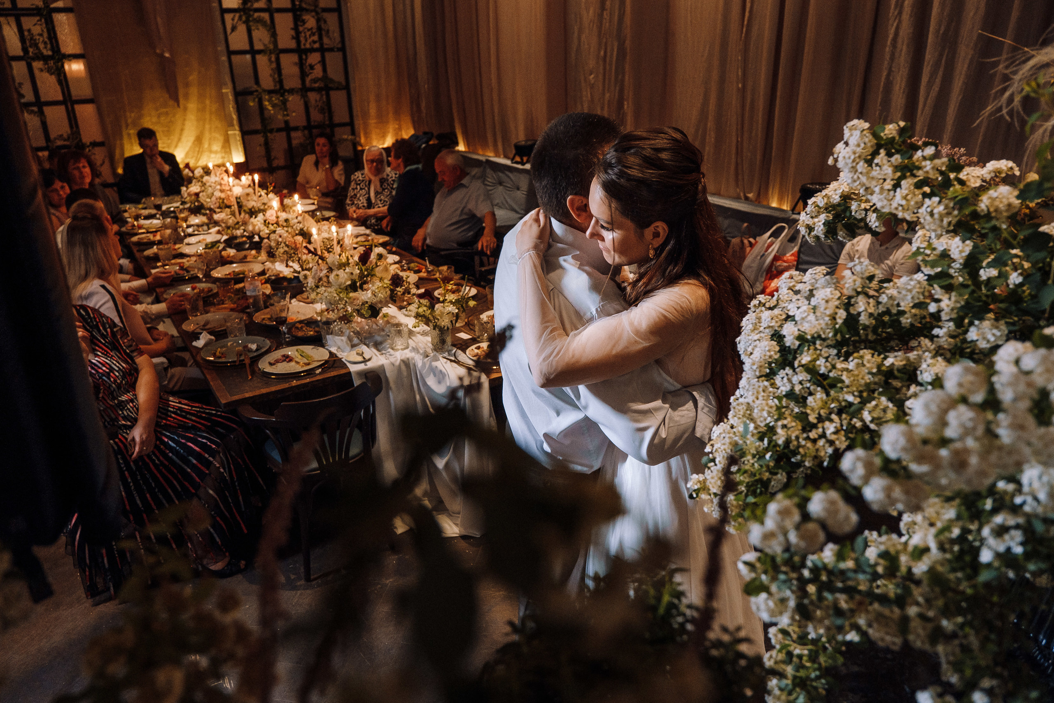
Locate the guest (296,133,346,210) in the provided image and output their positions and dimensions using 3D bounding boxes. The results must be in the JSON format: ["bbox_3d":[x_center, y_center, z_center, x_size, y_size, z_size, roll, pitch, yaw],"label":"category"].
[{"bbox_3d":[-1.751,-1.233,6.182,0.480,1.305,0.700,-2,22,-3],"label":"guest"}]

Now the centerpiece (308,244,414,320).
[{"bbox_3d":[-0.814,-0.354,3.387,0.440,0.270,0.430,-15,26,-30],"label":"centerpiece"}]

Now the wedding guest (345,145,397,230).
[{"bbox_3d":[-1.292,-1.049,5.823,0.500,1.220,0.700,5,23,15],"label":"wedding guest"}]

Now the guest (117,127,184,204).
[{"bbox_3d":[-3.219,-1.270,6.268,0.560,1.375,0.700,-14,25,-28],"label":"guest"}]

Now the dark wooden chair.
[{"bbox_3d":[-0.815,0.461,2.721,0.500,0.770,0.510,-15,26,-30],"label":"dark wooden chair"}]

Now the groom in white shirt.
[{"bbox_3d":[0.157,0.294,1.810,0.570,1.730,0.550,-13,25,-27],"label":"groom in white shirt"}]

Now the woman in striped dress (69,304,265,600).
[{"bbox_3d":[-1.522,0.186,2.773,0.800,1.270,0.580,-7,23,-14],"label":"woman in striped dress"}]

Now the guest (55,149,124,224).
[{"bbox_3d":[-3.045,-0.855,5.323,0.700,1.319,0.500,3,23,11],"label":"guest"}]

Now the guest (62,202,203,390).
[{"bbox_3d":[-1.706,-0.051,3.320,0.750,1.300,0.500,-15,26,-30],"label":"guest"}]

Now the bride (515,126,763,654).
[{"bbox_3d":[0.338,0.326,1.760,0.760,1.700,0.680,-4,23,-6],"label":"bride"}]

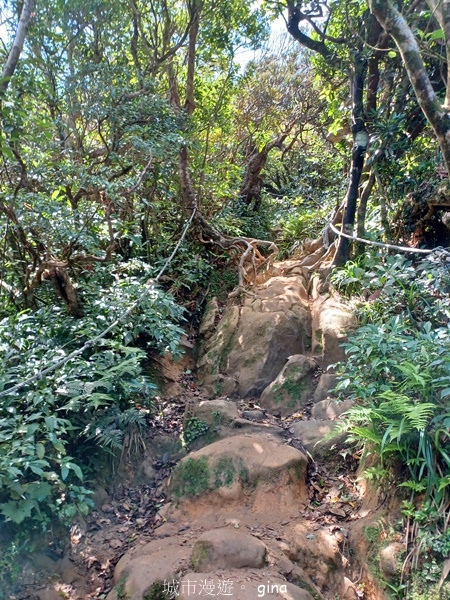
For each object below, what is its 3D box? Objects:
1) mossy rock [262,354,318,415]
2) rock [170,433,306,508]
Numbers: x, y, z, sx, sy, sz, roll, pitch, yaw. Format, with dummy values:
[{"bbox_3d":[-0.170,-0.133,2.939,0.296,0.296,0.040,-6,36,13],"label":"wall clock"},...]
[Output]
[{"bbox_3d":[0.620,0.810,4.220,0.540,0.560,0.450,0,0,0],"label":"mossy rock"},{"bbox_3d":[0.100,1.230,3.250,1.020,0.360,0.700,0,0,0],"label":"rock"}]

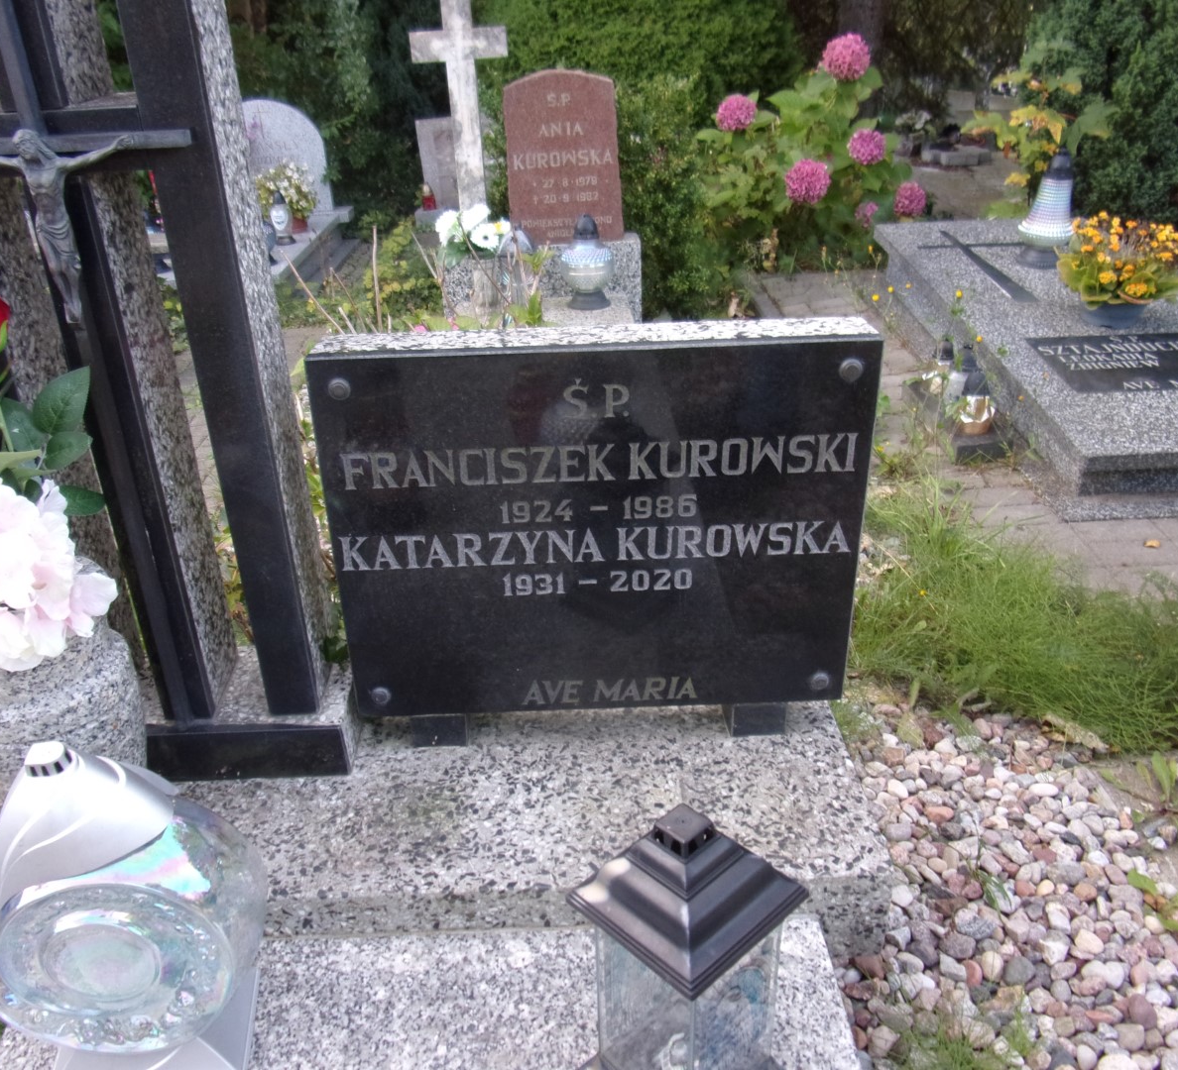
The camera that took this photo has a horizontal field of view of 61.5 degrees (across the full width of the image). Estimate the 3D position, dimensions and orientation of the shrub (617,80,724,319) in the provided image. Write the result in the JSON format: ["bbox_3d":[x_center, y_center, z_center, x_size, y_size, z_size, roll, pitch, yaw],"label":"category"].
[{"bbox_3d":[0.290,-1.181,3.556,0.410,0.840,0.390,-1,29,0],"label":"shrub"}]

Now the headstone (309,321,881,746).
[{"bbox_3d":[0.011,0.001,1.277,0.655,0.515,0.095,-1,26,0],"label":"headstone"}]

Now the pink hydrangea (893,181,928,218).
[{"bbox_3d":[1.372,-1.431,4.220,0.150,0.150,0.150,-1,29,0],"label":"pink hydrangea"}]

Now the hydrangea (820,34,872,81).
[{"bbox_3d":[1.000,-1.859,3.850,0.185,0.175,0.180,-1,29,0],"label":"hydrangea"}]

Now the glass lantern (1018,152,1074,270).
[{"bbox_3d":[1.595,-1.128,3.448,0.185,0.385,0.185,-1,29,0],"label":"glass lantern"}]

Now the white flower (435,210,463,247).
[{"bbox_3d":[-0.443,-0.970,3.120,0.088,0.105,0.080,10,31,19],"label":"white flower"}]

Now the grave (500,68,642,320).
[{"bbox_3d":[-0.057,-1.044,3.286,0.490,0.860,0.380,-3,29,1],"label":"grave"}]

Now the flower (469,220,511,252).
[{"bbox_3d":[-0.309,-0.938,3.100,0.128,0.090,0.085,-4,29,-5],"label":"flower"}]

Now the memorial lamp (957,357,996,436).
[{"bbox_3d":[1.013,-0.360,2.590,0.100,0.185,0.100,-1,29,0],"label":"memorial lamp"}]

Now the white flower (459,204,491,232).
[{"bbox_3d":[-0.361,-1.005,3.140,0.100,0.085,0.085,-1,29,0],"label":"white flower"}]

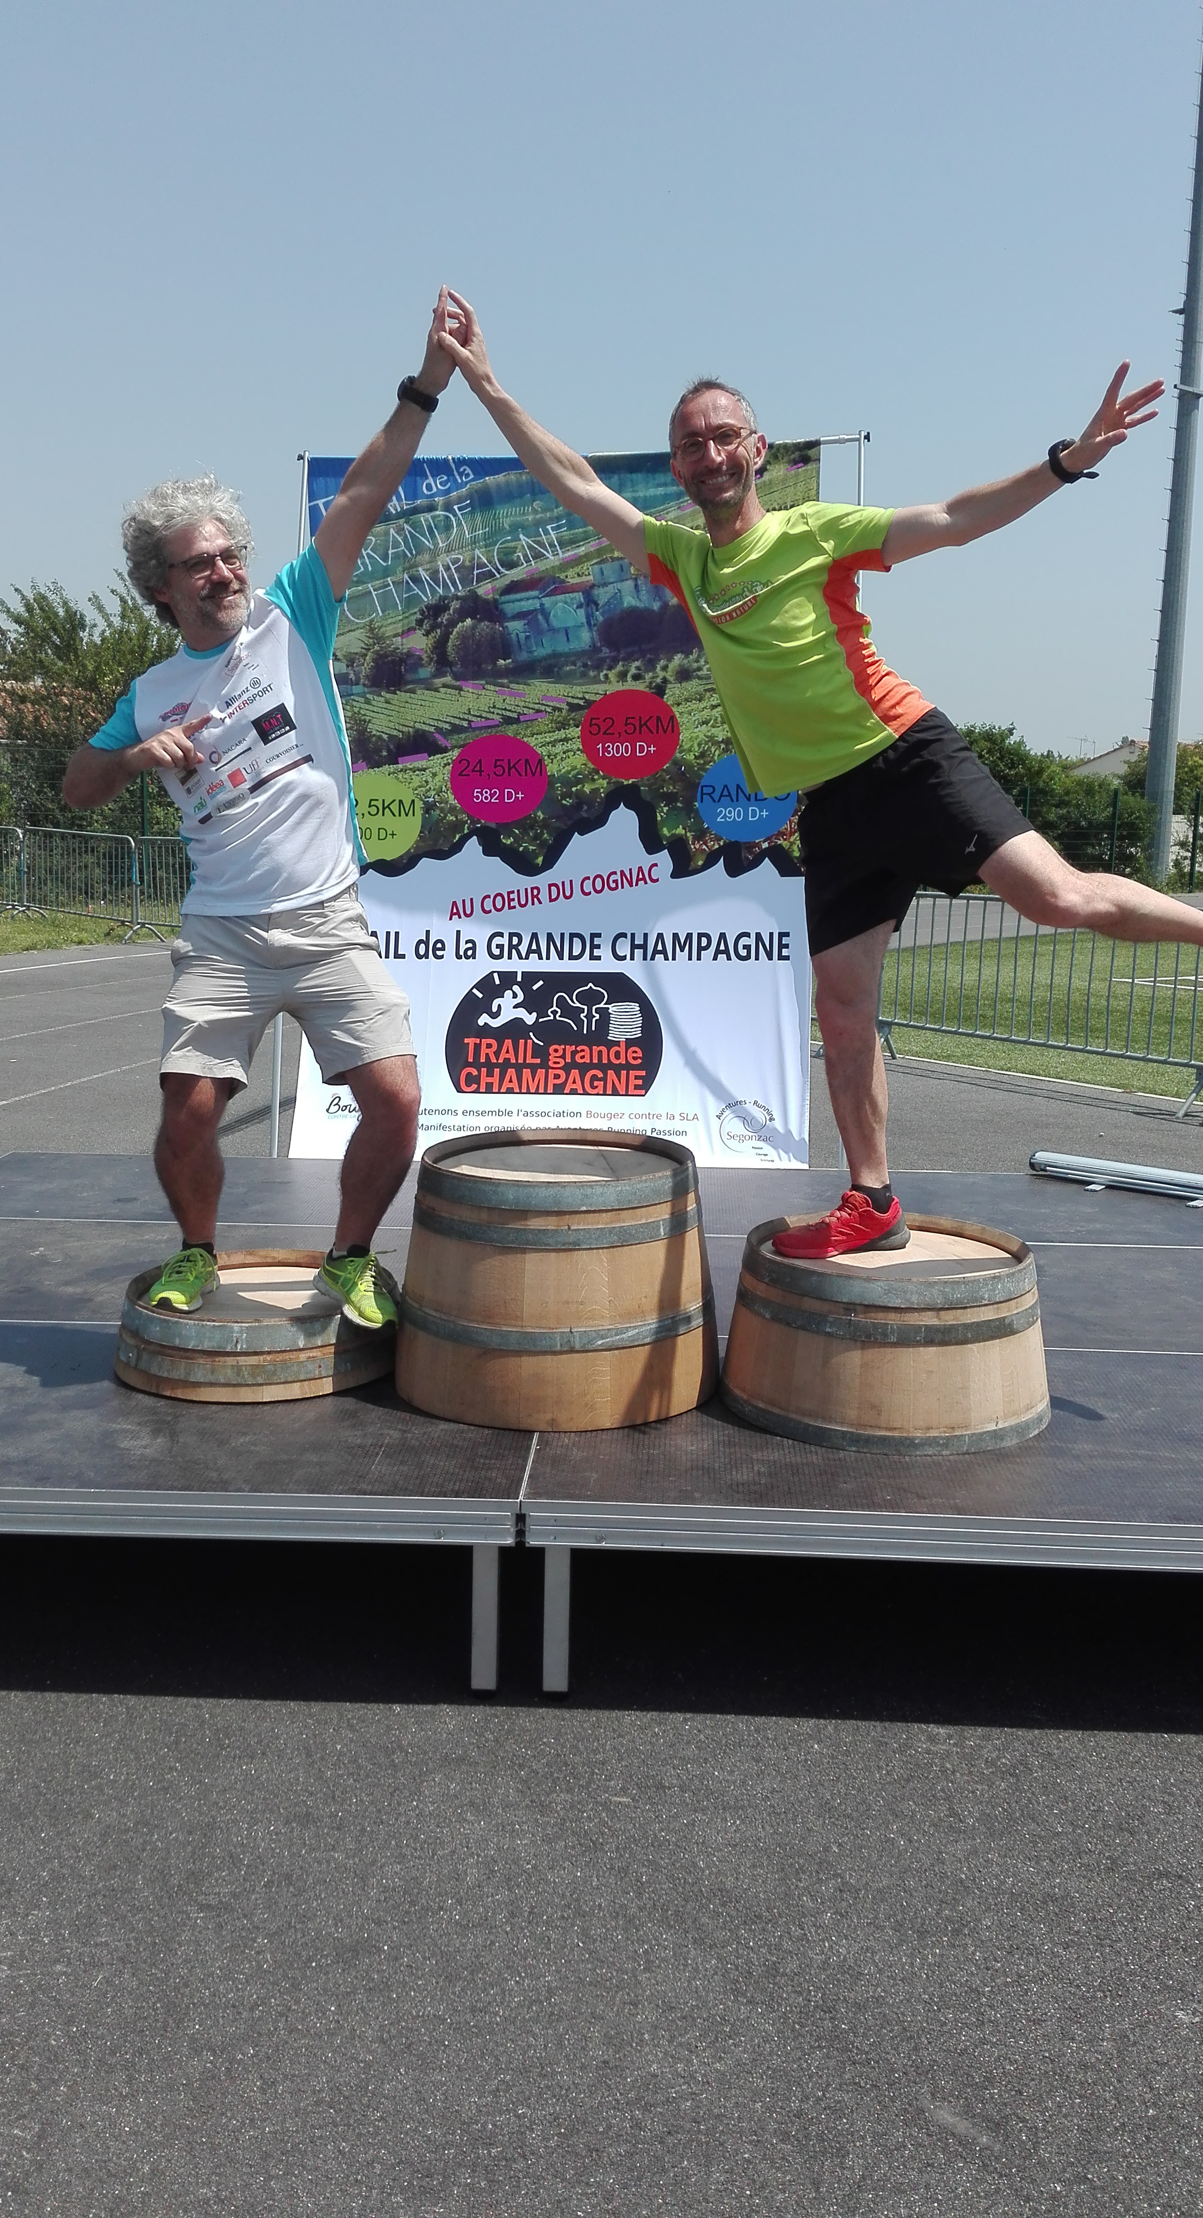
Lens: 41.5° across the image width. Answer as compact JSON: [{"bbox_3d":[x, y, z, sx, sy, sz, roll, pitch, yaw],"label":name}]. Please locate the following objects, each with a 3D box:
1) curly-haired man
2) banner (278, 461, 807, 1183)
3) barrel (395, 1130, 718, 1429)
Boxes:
[{"bbox_3d":[-0.705,-0.585,3.283,0.801,2.067,0.526,0,10,-7],"label":"curly-haired man"},{"bbox_3d":[-0.169,-1.065,5.712,1.872,2.620,0.060,2,0,5],"label":"banner"},{"bbox_3d":[-0.093,0.339,3.435,0.704,0.489,0.704,1,10,2],"label":"barrel"}]

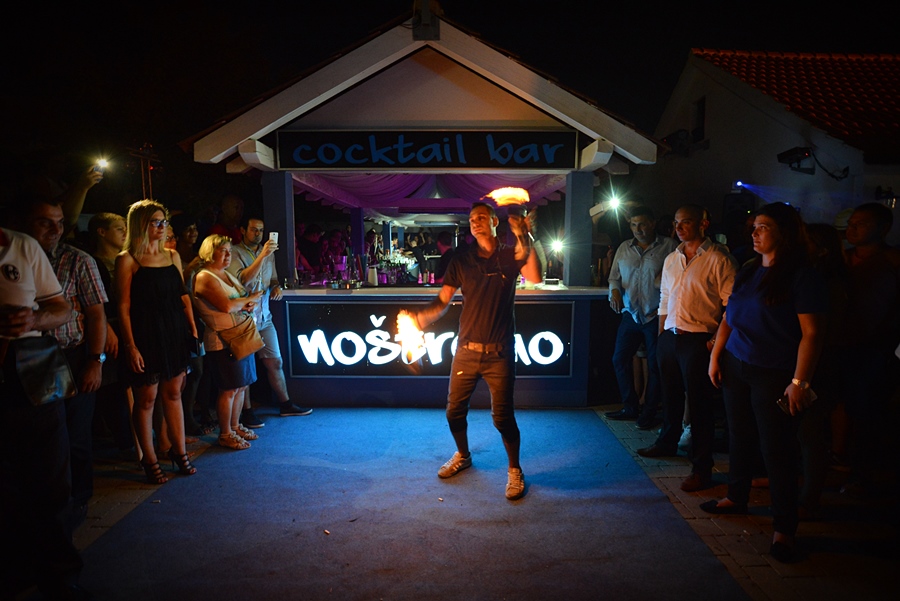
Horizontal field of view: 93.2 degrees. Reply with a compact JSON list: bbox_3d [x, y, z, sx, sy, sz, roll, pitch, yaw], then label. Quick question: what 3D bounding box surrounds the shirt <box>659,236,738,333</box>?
[{"bbox_3d":[1.590,-0.090,2.738,0.300,0.640,0.500,-4,8,-33],"label":"shirt"}]

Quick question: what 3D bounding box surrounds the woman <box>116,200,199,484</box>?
[{"bbox_3d":[-1.880,0.278,2.771,0.360,1.760,0.460,6,9,40],"label":"woman"}]

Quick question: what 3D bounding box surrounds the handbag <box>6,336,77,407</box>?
[{"bbox_3d":[-1.740,0.297,1.797,0.100,0.270,0.210,6,9,40],"label":"handbag"}]

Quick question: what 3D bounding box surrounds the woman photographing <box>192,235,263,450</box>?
[{"bbox_3d":[-1.670,0.297,3.257,0.430,1.600,0.440,3,7,26],"label":"woman photographing"}]

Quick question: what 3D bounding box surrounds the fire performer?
[{"bbox_3d":[0.130,0.293,2.602,0.820,1.770,0.520,1,7,12],"label":"fire performer"}]

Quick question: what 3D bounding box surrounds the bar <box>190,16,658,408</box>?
[{"bbox_3d":[-0.190,-0.738,5.250,3.650,3.200,3.800,0,7,1],"label":"bar"}]

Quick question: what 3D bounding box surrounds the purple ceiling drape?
[{"bbox_3d":[-0.200,-1.558,5.204,2.600,0.600,3.000,0,7,0],"label":"purple ceiling drape"}]

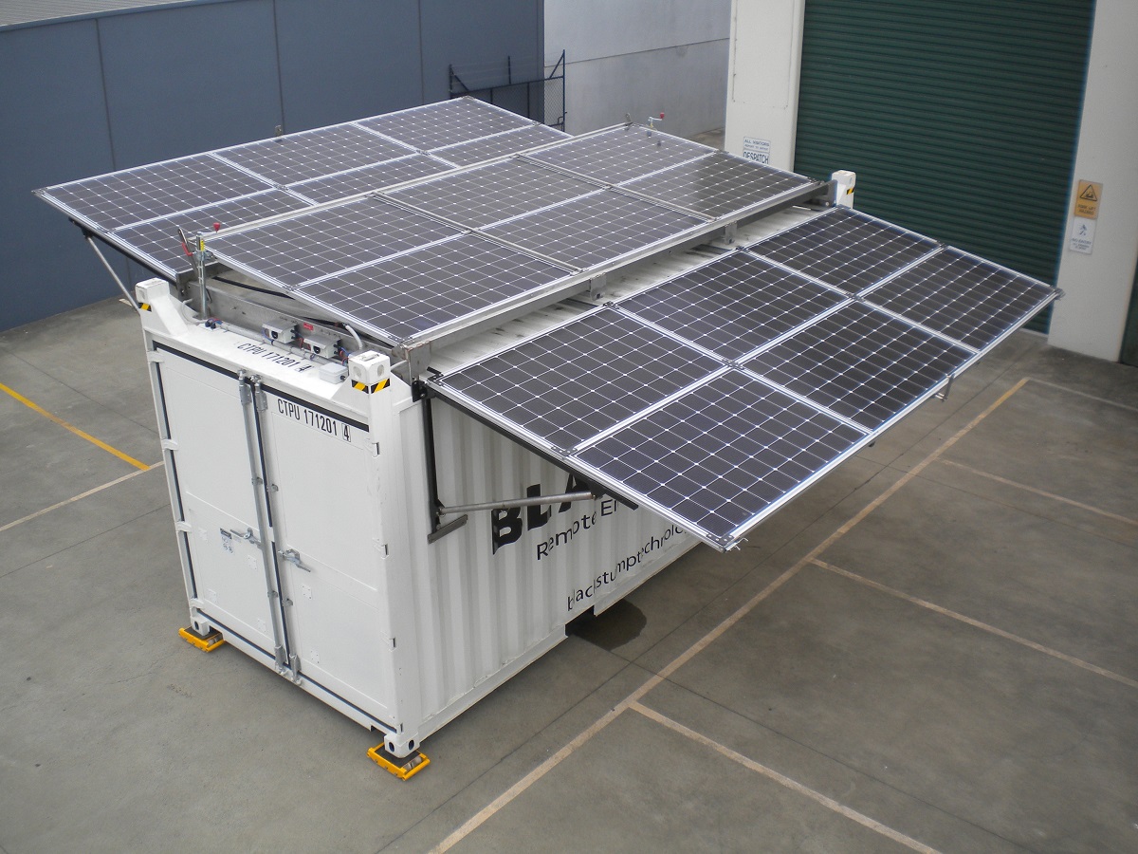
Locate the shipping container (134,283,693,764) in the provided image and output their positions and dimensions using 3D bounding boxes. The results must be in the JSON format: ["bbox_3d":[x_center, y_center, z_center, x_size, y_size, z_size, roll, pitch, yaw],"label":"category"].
[{"bbox_3d":[-0.156,-0.373,10.051,2.438,2.896,6.058,19,31,35],"label":"shipping container"}]

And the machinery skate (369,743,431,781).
[{"bbox_3d":[-1.173,2.282,7.939,0.370,0.095,0.235,19,31,35],"label":"machinery skate"}]

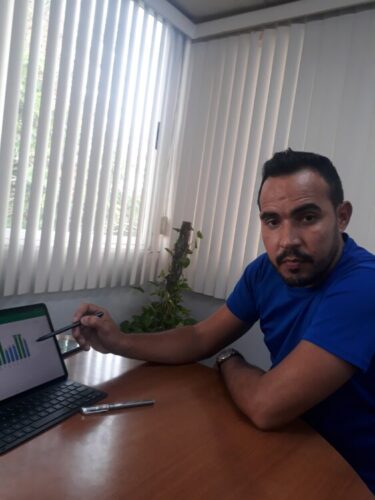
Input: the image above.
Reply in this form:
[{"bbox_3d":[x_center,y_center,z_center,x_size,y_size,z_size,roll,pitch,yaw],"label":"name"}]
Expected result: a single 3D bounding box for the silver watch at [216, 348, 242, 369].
[{"bbox_3d":[0.106,0.267,0.930,0.062,0.055,0.043,-34,6,-5],"label":"silver watch"}]

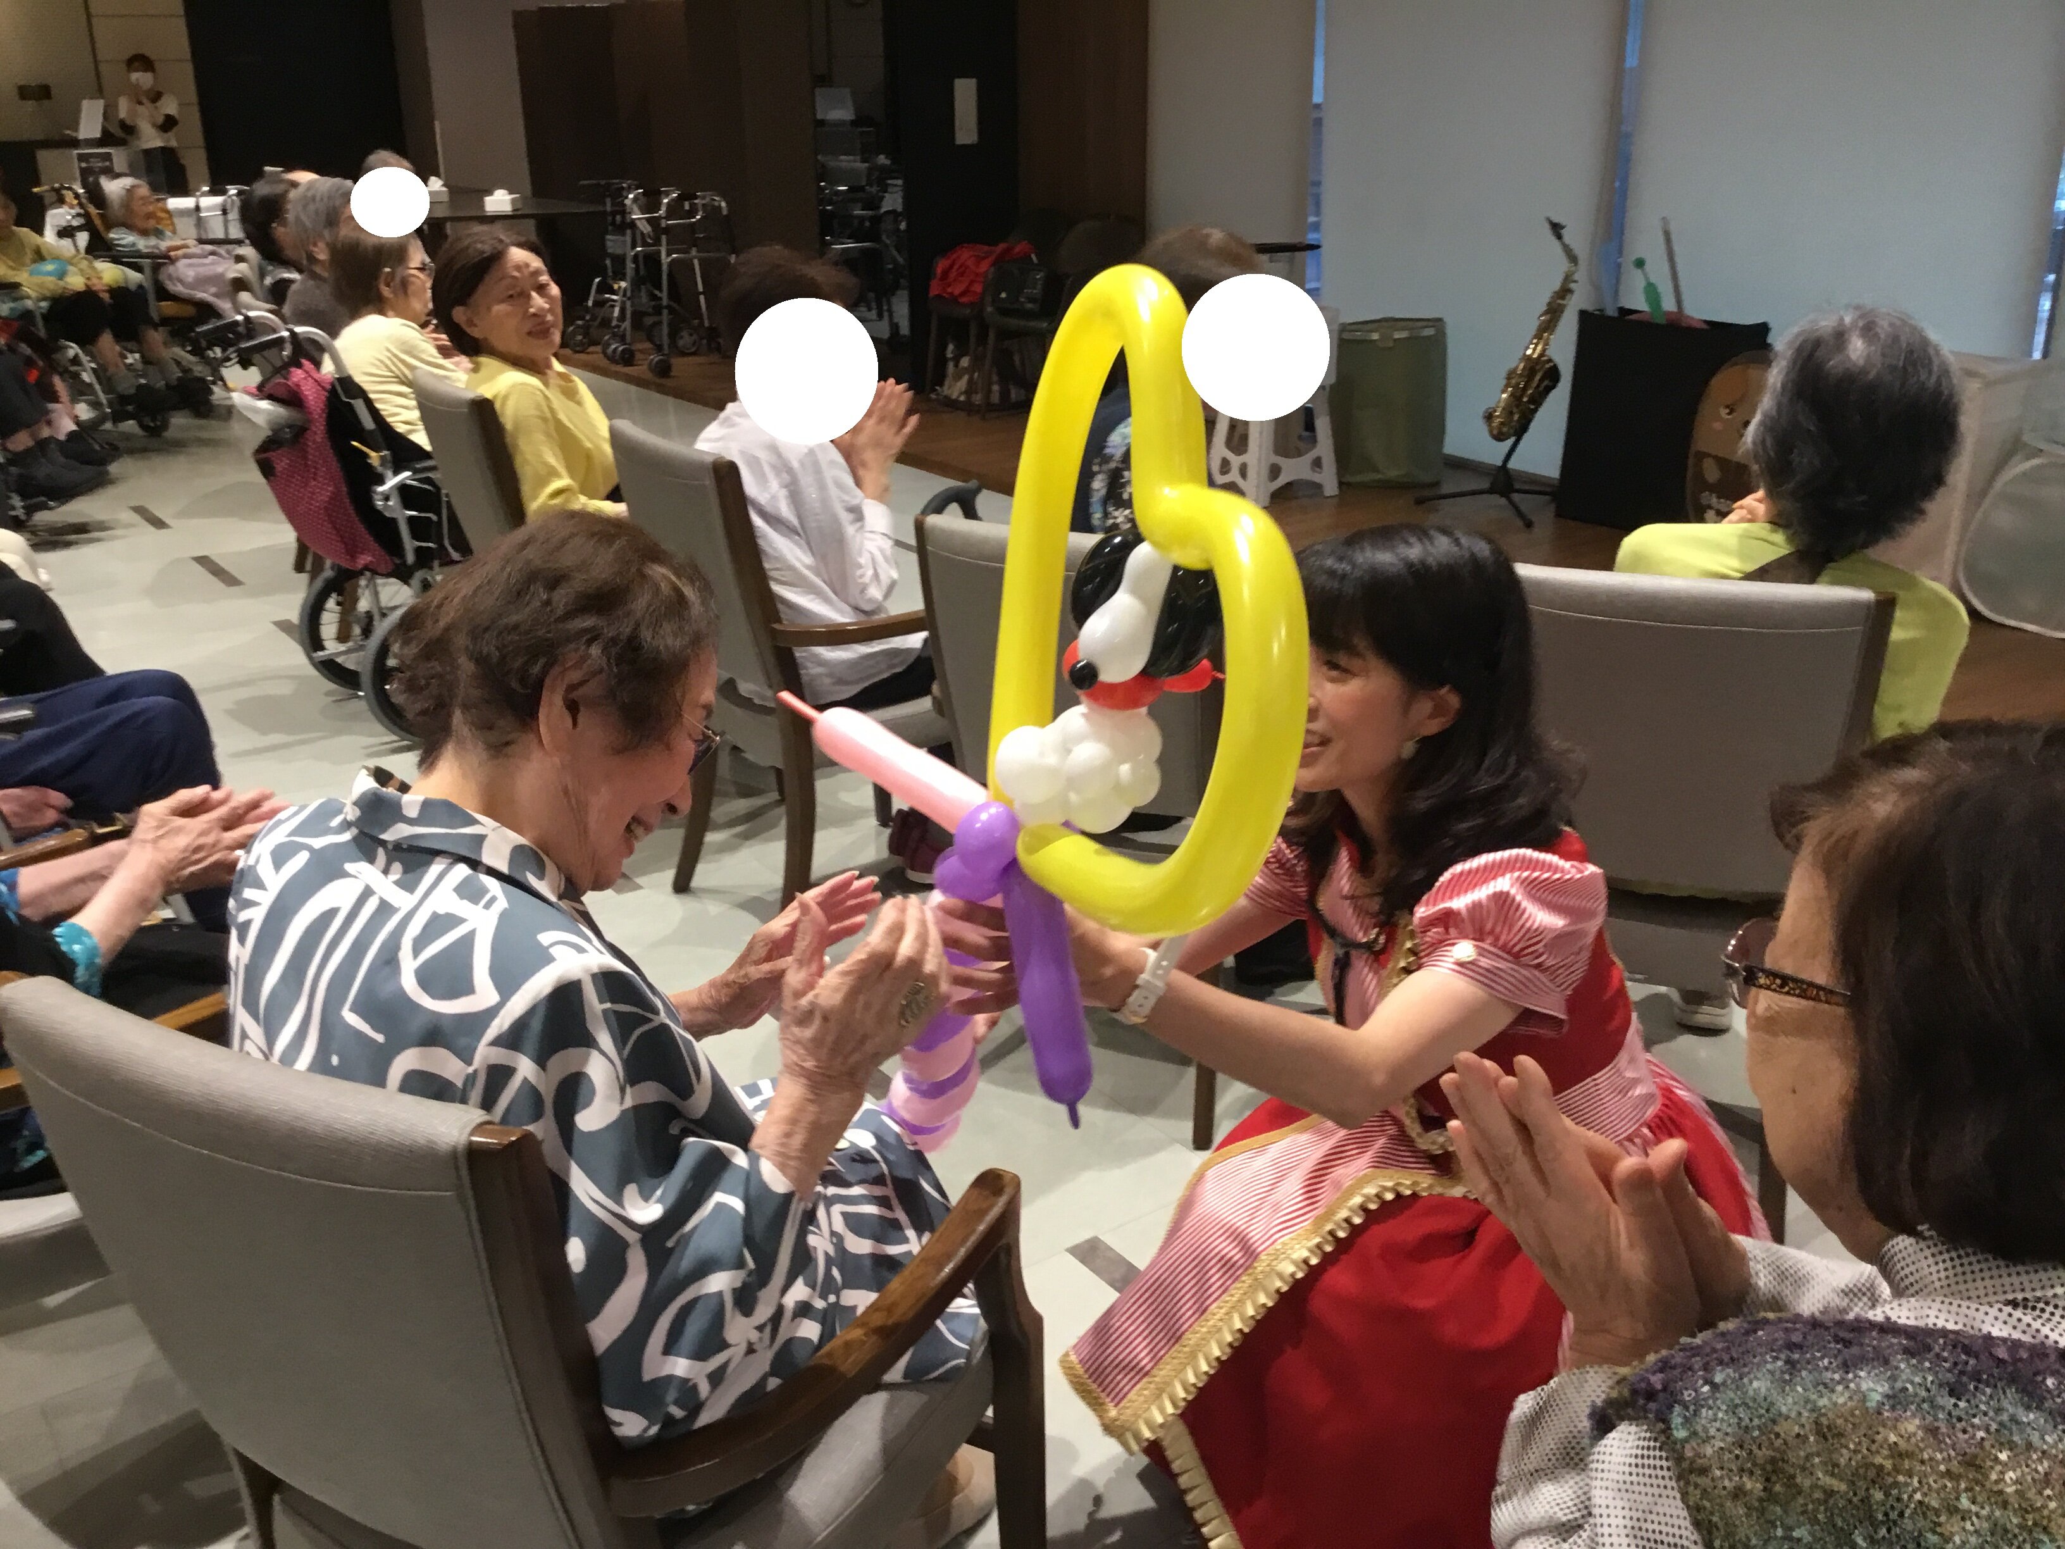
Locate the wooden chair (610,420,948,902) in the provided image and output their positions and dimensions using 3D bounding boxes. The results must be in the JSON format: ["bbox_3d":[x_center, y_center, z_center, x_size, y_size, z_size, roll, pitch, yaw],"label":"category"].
[{"bbox_3d":[-0.342,-0.182,3.197,0.570,0.840,0.575,-15,24,-33],"label":"wooden chair"}]

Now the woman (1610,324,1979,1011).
[{"bbox_3d":[0.989,-0.088,2.497,0.500,1.100,0.700,5,21,16],"label":"woman"}]

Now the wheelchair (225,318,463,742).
[{"bbox_3d":[-1.330,-0.595,4.291,0.950,0.900,0.560,-14,24,-32],"label":"wheelchair"}]

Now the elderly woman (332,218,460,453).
[{"bbox_3d":[-1.283,-0.742,4.312,0.720,1.060,0.480,-12,23,-28],"label":"elderly woman"}]

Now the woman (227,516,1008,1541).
[{"bbox_3d":[-0.247,0.295,1.488,0.510,1.110,0.690,14,25,35],"label":"woman"}]

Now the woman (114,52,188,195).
[{"bbox_3d":[-5.236,-3.519,11.266,0.480,1.620,0.360,-7,21,-16],"label":"woman"}]

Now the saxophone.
[{"bbox_3d":[1.728,-1.464,6.222,0.290,0.730,0.180,16,10,-30],"label":"saxophone"}]

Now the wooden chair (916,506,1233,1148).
[{"bbox_3d":[0.172,0.008,2.653,0.575,0.840,0.570,9,22,26],"label":"wooden chair"}]

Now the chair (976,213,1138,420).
[{"bbox_3d":[0.112,-1.989,8.067,0.550,0.830,0.560,15,25,37],"label":"chair"}]

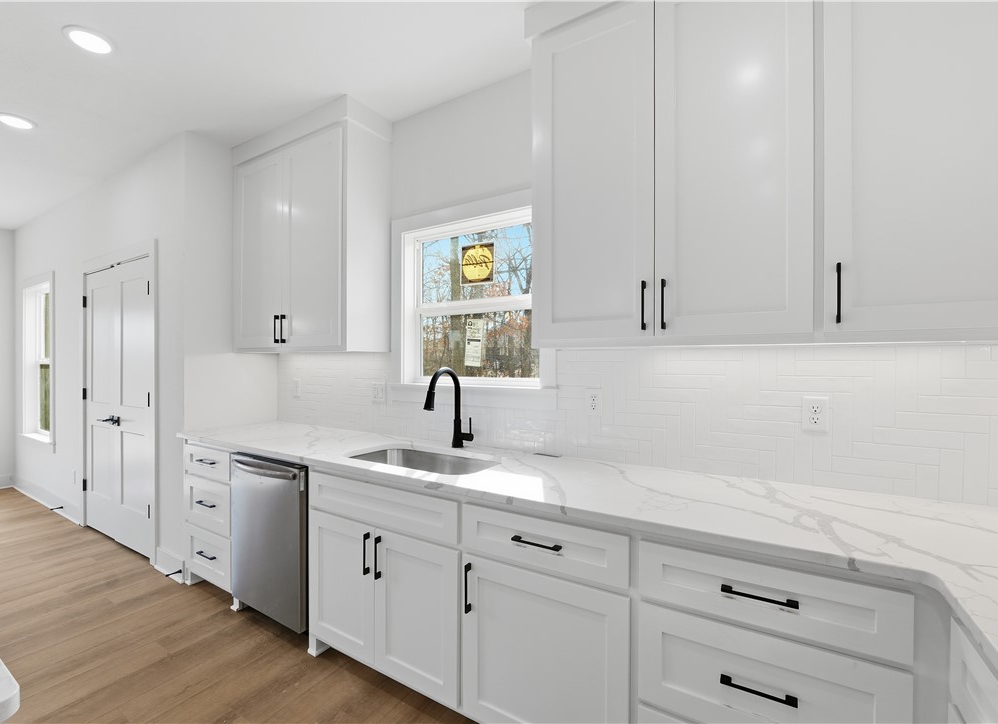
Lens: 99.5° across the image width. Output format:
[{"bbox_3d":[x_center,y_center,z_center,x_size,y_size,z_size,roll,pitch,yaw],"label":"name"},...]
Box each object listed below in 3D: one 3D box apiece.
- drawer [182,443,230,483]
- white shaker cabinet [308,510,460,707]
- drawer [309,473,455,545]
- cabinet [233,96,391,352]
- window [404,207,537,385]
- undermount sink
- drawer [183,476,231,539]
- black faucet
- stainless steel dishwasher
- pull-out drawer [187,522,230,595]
[{"bbox_3d":[-1.541,0.571,2.638,0.509,0.156,0.525,0,0,30],"label":"drawer"},{"bbox_3d":[-0.360,0.961,1.979,0.851,0.569,0.585,0,0,30],"label":"white shaker cabinet"},{"bbox_3d":[-0.375,0.582,1.951,0.841,0.161,0.525,0,0,30],"label":"drawer"},{"bbox_3d":[-1.212,-0.738,2.667,1.137,1.358,0.332,0,0,30],"label":"cabinet"},{"bbox_3d":[-0.152,-0.309,2.283,0.884,0.879,0.111,0,0,30],"label":"window"},{"bbox_3d":[-0.339,0.558,1.940,0.770,0.221,0.407,0,0,30],"label":"undermount sink"},{"bbox_3d":[-1.541,0.808,2.639,0.509,0.289,0.525,0,0,30],"label":"drawer"},{"bbox_3d":[-0.239,0.232,2.060,0.138,0.413,0.287,0,0,30],"label":"black faucet"},{"bbox_3d":[-1.031,0.876,2.343,0.607,0.790,0.619,0,0,30],"label":"stainless steel dishwasher"},{"bbox_3d":[-1.540,1.110,2.640,0.509,0.294,0.525,0,0,30],"label":"pull-out drawer"}]

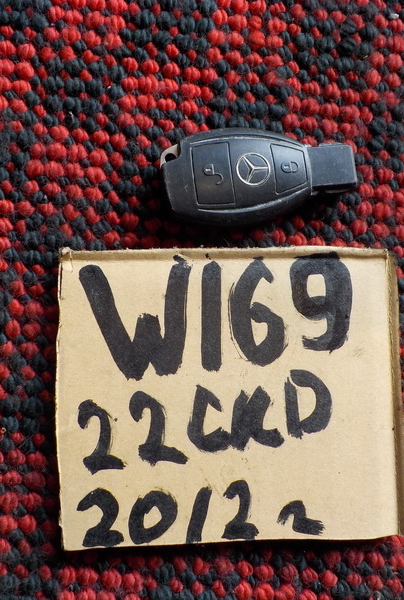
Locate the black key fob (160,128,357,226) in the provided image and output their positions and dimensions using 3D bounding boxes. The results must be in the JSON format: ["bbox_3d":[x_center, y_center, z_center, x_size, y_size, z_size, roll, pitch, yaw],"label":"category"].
[{"bbox_3d":[0.023,-0.050,0.273,0.077,0.014,0.037,-5,84,-4],"label":"black key fob"}]

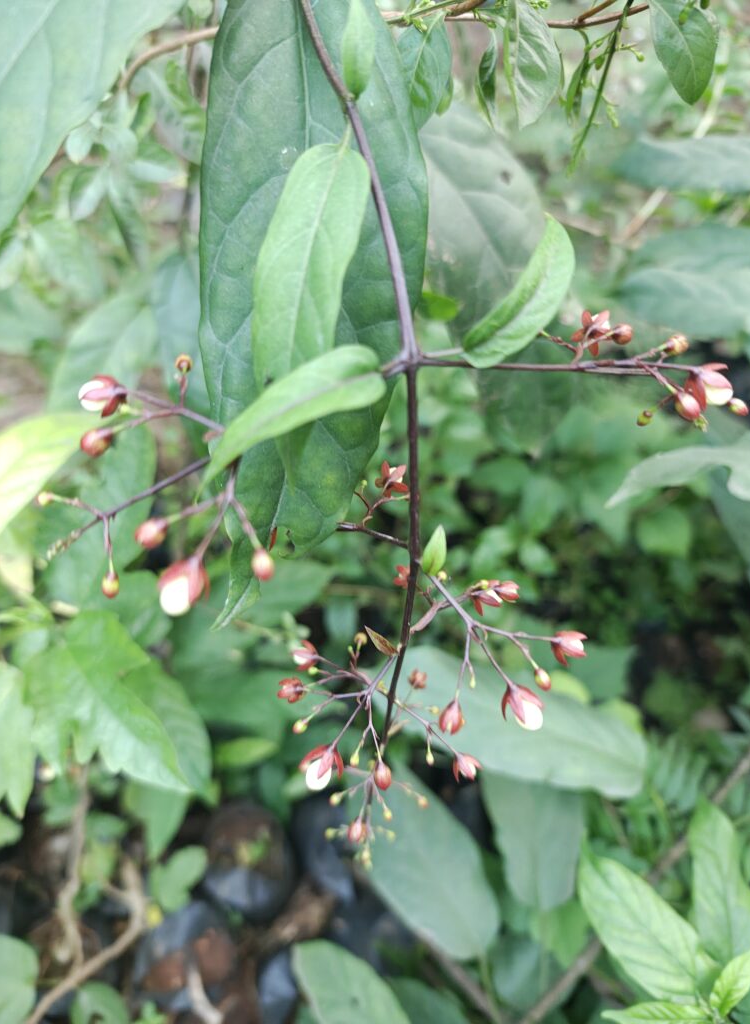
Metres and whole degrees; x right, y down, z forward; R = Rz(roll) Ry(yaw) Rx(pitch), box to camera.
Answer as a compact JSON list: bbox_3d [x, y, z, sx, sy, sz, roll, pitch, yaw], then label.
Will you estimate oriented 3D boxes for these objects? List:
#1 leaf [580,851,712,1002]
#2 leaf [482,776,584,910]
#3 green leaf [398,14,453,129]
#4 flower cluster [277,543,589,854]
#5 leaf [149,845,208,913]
[{"bbox_3d":[0.176,0.267,0.440,0.050,0.018,0.125,-34,56,-17],"label":"leaf"},{"bbox_3d":[0.131,0.266,0.560,0.080,0.020,0.130,0,50,-4],"label":"leaf"},{"bbox_3d":[0.031,-0.273,0.420,0.032,0.066,0.012,14,24,0],"label":"green leaf"},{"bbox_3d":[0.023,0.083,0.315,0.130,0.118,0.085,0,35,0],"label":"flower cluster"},{"bbox_3d":[-0.179,0.334,0.620,0.048,0.014,0.065,28,45,22],"label":"leaf"}]

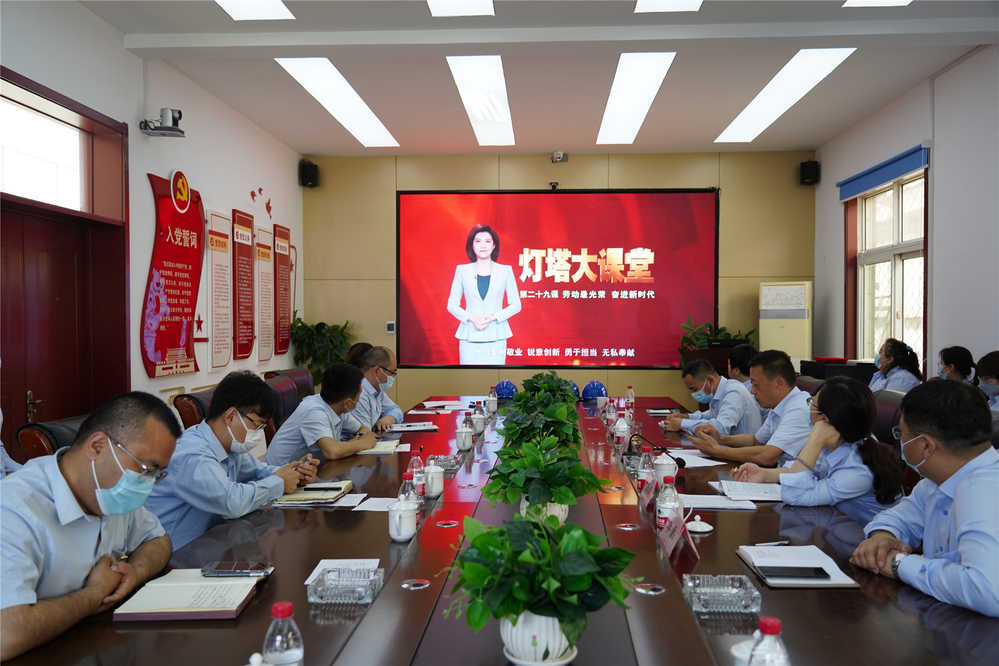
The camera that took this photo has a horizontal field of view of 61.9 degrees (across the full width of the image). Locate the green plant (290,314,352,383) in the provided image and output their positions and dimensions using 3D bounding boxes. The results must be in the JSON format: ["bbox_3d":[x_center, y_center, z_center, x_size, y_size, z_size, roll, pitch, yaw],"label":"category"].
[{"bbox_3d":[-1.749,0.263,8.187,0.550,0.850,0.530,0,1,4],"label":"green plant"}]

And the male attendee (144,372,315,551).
[{"bbox_3d":[-0.955,0.721,2.851,0.740,1.200,0.550,0,1,8],"label":"male attendee"}]

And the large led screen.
[{"bbox_3d":[0.656,-0.613,9.420,3.620,2.000,0.100,0,1,3],"label":"large led screen"}]

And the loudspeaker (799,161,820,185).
[{"bbox_3d":[2.805,-1.448,7.508,0.175,0.210,0.165,0,1,15],"label":"loudspeaker"}]

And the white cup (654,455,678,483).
[{"bbox_3d":[0.619,0.511,3.096,0.105,0.125,0.082,0,1,13],"label":"white cup"}]

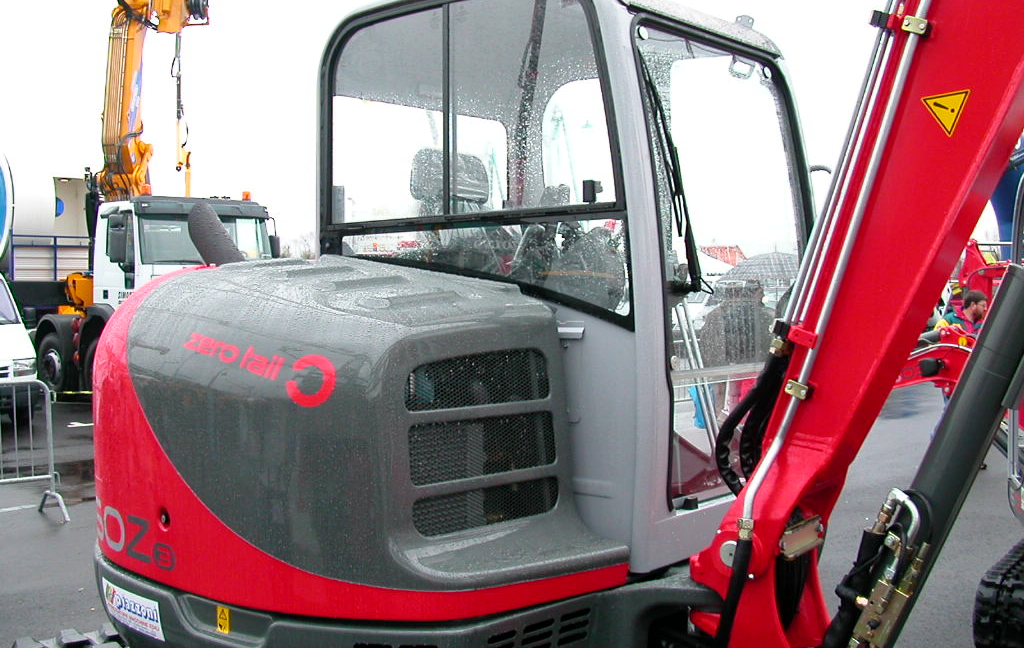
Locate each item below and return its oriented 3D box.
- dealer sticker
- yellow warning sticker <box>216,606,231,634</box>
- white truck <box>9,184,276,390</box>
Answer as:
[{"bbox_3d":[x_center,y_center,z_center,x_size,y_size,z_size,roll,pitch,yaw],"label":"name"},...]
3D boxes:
[{"bbox_3d":[-1.071,0.810,3.100,0.015,0.130,0.320,-18,13,-41],"label":"dealer sticker"},{"bbox_3d":[-0.743,0.763,2.820,0.052,0.070,0.005,1,2,36],"label":"yellow warning sticker"},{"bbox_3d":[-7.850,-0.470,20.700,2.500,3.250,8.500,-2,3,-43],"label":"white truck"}]

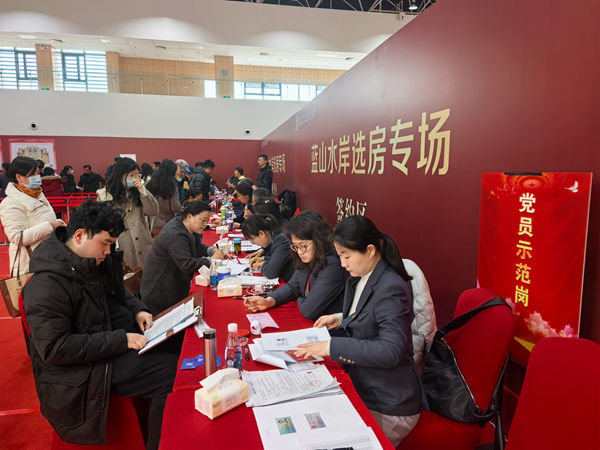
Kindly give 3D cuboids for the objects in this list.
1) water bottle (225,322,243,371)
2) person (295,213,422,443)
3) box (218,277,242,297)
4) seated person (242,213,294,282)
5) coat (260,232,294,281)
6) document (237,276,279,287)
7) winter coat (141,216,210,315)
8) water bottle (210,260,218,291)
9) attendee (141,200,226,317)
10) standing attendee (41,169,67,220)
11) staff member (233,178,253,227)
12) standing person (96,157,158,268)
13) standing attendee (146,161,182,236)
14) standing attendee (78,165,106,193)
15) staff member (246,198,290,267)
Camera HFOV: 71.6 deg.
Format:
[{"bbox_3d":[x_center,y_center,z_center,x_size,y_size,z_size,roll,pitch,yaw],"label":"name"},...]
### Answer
[{"bbox_3d":[-0.238,0.449,1.484,0.062,0.200,0.062,-2,7,-12],"label":"water bottle"},{"bbox_3d":[0.162,0.620,1.690,0.600,1.300,0.470,-2,7,-12],"label":"person"},{"bbox_3d":[-0.415,0.387,2.497,0.145,0.066,0.085,-2,7,-12],"label":"box"},{"bbox_3d":[-0.067,0.492,3.310,0.750,1.180,0.550,-1,7,-11],"label":"seated person"},{"bbox_3d":[-0.034,0.295,3.271,0.570,0.620,0.520,-1,7,-11],"label":"coat"},{"bbox_3d":[-0.291,0.373,2.799,0.290,0.016,0.210,-2,7,-12],"label":"document"},{"bbox_3d":[-0.936,0.342,3.145,0.620,0.760,0.520,-2,8,-16],"label":"winter coat"},{"bbox_3d":[-0.537,0.310,2.609,0.054,0.190,0.054,-2,7,-12],"label":"water bottle"},{"bbox_3d":[-0.814,0.471,2.959,0.630,1.270,0.480,-1,7,-6],"label":"attendee"},{"bbox_3d":[-4.187,-0.190,7.044,0.500,1.580,0.360,-1,7,-11],"label":"standing attendee"},{"bbox_3d":[-0.557,0.088,5.863,0.720,1.330,0.500,-1,7,-11],"label":"staff member"},{"bbox_3d":[-1.381,0.244,3.437,0.360,1.600,0.460,7,10,43],"label":"standing person"},{"bbox_3d":[-1.467,0.112,4.499,0.500,1.630,0.380,4,8,28],"label":"standing attendee"},{"bbox_3d":[-5.263,-0.706,10.583,0.580,1.660,0.360,-2,8,-14],"label":"standing attendee"},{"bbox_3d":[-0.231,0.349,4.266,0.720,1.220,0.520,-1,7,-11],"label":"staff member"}]

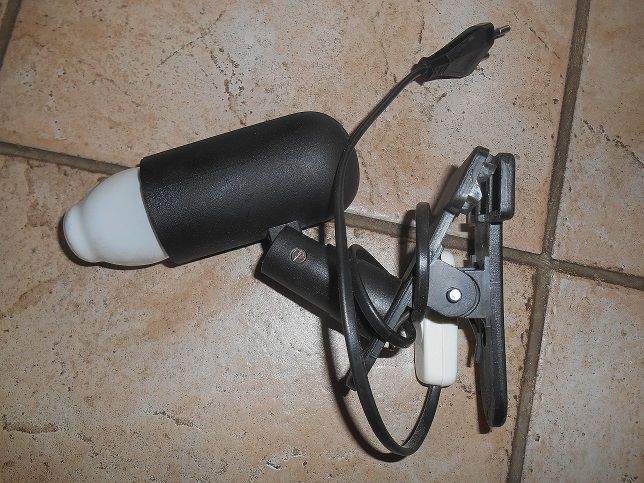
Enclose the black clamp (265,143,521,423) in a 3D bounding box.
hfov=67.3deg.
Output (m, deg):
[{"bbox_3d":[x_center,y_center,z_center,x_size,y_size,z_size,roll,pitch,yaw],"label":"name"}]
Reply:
[{"bbox_3d":[0.031,0.020,0.244,0.125,0.044,0.137,3,84,-3],"label":"black clamp"}]

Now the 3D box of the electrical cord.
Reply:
[{"bbox_3d":[0.046,-0.013,0.246,0.087,0.052,0.239,9,84,-2],"label":"electrical cord"}]

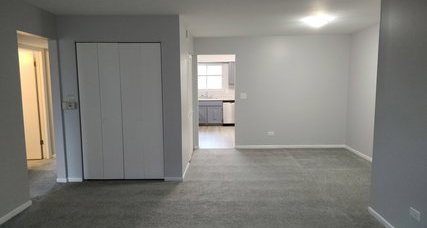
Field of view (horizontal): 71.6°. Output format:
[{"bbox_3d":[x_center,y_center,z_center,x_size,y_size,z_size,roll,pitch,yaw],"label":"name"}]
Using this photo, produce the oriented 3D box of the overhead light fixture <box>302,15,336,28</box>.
[{"bbox_3d":[1.595,-1.410,4.507,0.430,0.120,0.430,0,6,1],"label":"overhead light fixture"}]

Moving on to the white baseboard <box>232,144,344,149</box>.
[{"bbox_3d":[1.703,0.732,6.519,2.423,0.068,0.015,0,6,1],"label":"white baseboard"}]

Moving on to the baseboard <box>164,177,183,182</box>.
[{"bbox_3d":[-0.592,0.983,4.448,0.273,0.060,0.014,0,6,1],"label":"baseboard"}]

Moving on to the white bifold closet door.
[{"bbox_3d":[-1.353,-0.015,4.384,1.215,2.015,0.045,0,6,1],"label":"white bifold closet door"}]

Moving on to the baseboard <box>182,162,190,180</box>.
[{"bbox_3d":[-0.439,0.932,4.891,0.014,0.062,0.910,0,6,1],"label":"baseboard"}]

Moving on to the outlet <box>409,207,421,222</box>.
[{"bbox_3d":[1.737,0.869,2.562,0.009,0.073,0.118,0,6,1],"label":"outlet"}]

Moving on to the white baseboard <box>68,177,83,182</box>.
[{"bbox_3d":[-2.089,0.994,4.486,0.225,0.060,0.014,0,6,1],"label":"white baseboard"}]

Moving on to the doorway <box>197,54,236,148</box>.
[{"bbox_3d":[0.078,-0.248,6.509,0.810,2.050,0.120,0,6,1],"label":"doorway"}]

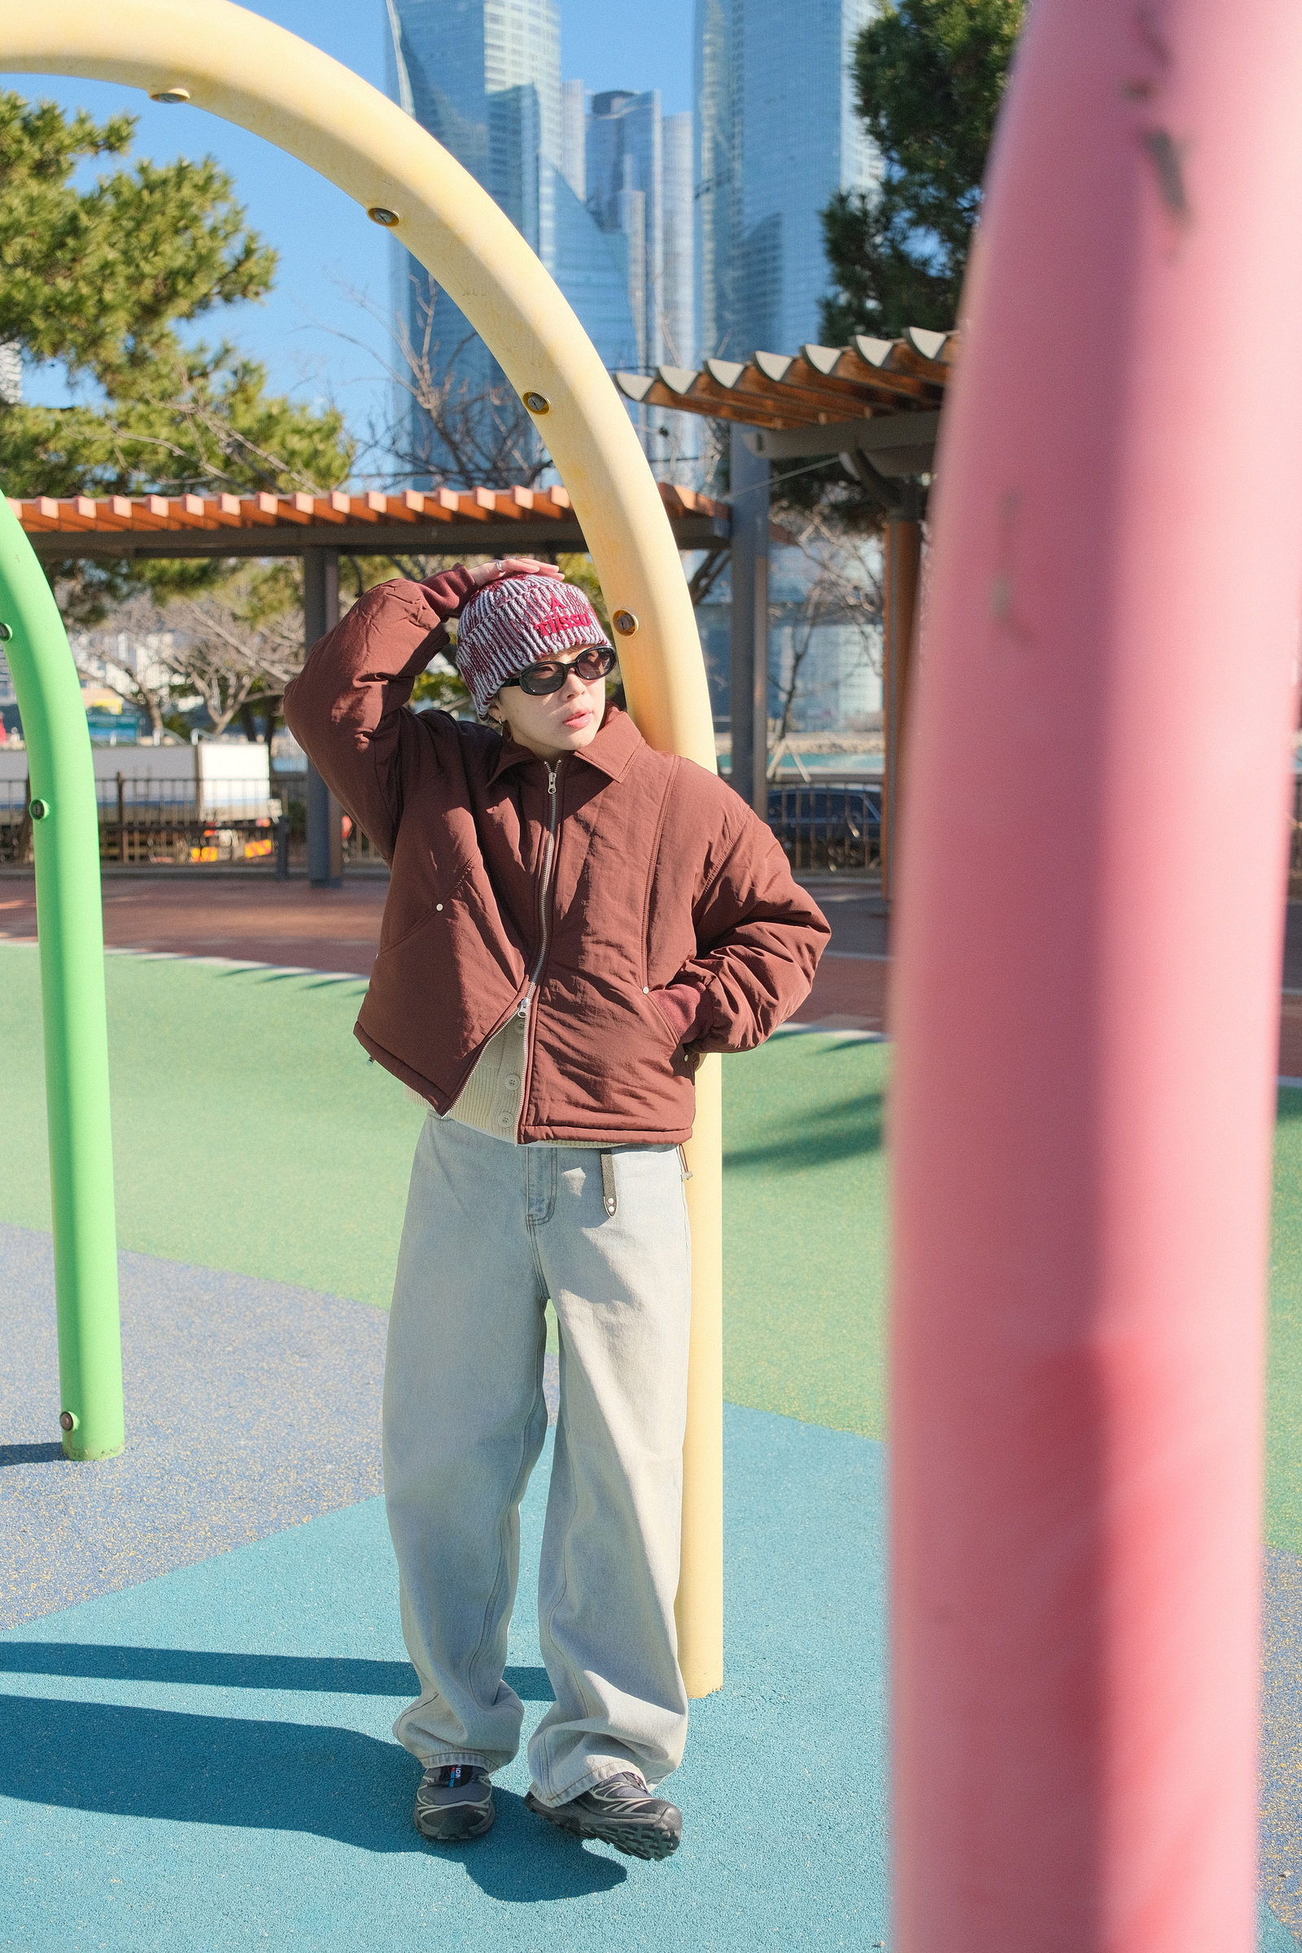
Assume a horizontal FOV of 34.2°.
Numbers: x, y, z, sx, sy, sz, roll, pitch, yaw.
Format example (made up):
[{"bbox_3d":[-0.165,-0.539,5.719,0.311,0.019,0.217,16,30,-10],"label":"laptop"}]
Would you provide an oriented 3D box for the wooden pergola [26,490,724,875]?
[{"bbox_3d":[-2.966,-2.639,20.102,7.100,3.570,3.500,1,7,12],"label":"wooden pergola"}]

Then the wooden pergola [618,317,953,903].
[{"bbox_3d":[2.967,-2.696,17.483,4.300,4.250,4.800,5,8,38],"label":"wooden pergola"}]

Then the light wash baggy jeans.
[{"bbox_3d":[-0.161,0.637,3.023,0.430,0.970,0.360,-1,7,-5],"label":"light wash baggy jeans"}]

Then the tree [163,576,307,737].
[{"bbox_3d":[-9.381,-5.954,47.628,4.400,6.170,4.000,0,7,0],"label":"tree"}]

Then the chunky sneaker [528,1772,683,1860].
[{"bbox_3d":[-0.063,1.115,2.872,0.106,0.120,0.280,27,-20,-33],"label":"chunky sneaker"}]

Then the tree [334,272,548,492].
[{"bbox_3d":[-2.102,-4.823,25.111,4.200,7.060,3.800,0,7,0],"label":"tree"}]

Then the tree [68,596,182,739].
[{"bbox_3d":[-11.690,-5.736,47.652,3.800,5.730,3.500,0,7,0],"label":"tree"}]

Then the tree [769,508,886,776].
[{"bbox_3d":[3.287,-5.660,39.613,3.200,5.910,3.000,0,7,0],"label":"tree"}]

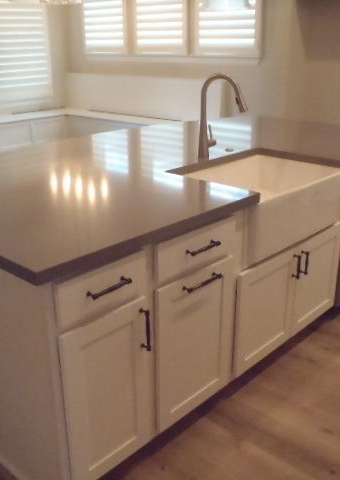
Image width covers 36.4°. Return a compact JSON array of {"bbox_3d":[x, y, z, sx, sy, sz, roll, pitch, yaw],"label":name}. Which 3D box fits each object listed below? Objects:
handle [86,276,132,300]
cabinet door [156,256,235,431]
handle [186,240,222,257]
[{"bbox_3d":[-0.171,0.139,1.505,0.036,0.017,0.144,17,27,41],"label":"handle"},{"bbox_3d":[0.099,0.377,1.918,0.025,0.566,0.418,17,27,40],"label":"cabinet door"},{"bbox_3d":[0.123,0.028,1.793,0.036,0.016,0.147,17,27,41],"label":"handle"}]

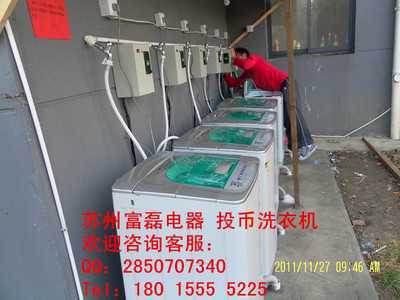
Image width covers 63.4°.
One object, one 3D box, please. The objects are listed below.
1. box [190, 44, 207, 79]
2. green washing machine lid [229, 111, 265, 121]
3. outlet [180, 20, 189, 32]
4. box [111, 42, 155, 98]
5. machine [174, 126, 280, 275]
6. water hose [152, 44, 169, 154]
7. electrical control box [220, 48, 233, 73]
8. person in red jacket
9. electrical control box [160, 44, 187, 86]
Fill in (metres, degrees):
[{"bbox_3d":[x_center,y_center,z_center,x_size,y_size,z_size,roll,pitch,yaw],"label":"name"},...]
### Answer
[{"bbox_3d":[-0.027,-0.859,3.187,0.125,0.288,0.220,1,17,16],"label":"box"},{"bbox_3d":[0.385,-0.294,2.711,0.280,0.030,0.380,1,17,16],"label":"green washing machine lid"},{"bbox_3d":[-0.146,-1.133,2.957,0.045,0.088,0.088,1,17,16],"label":"outlet"},{"bbox_3d":[-0.396,-0.487,1.975,0.132,0.290,0.220,1,17,16],"label":"box"},{"bbox_3d":[0.215,0.325,2.186,0.565,0.855,0.535,1,17,16],"label":"machine"},{"bbox_3d":[-0.274,-0.378,2.359,0.120,0.760,0.120,1,17,16],"label":"water hose"},{"bbox_3d":[0.323,-1.162,4.199,0.215,0.288,0.125,-1,16,9],"label":"electrical control box"},{"bbox_3d":[0.933,-0.600,4.275,1.170,1.500,0.520,1,17,16],"label":"person in red jacket"},{"bbox_3d":[-0.208,-0.677,2.594,0.128,0.290,0.220,1,17,16],"label":"electrical control box"}]

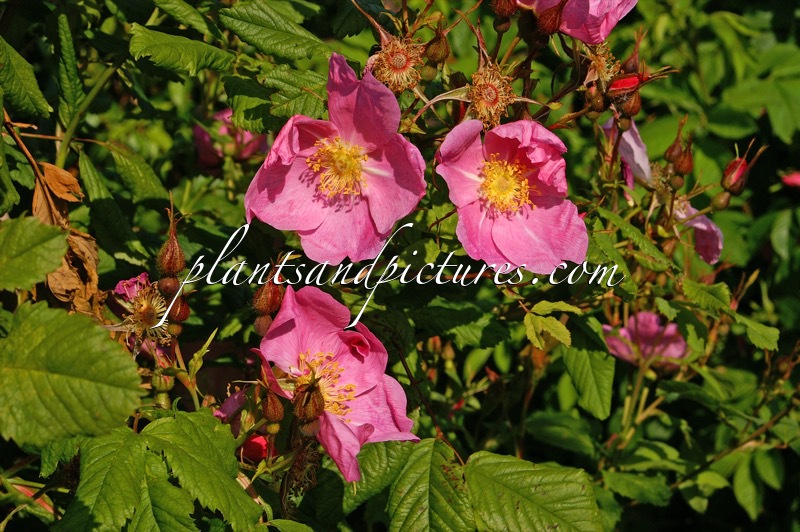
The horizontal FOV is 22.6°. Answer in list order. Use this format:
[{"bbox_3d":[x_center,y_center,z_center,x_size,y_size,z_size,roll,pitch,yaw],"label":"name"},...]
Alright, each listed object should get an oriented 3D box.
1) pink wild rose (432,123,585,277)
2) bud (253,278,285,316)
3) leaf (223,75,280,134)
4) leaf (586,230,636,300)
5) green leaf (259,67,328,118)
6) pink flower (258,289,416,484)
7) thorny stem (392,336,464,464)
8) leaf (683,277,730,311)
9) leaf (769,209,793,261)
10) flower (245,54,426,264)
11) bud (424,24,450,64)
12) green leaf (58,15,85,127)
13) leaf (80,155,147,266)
[{"bbox_3d":[0.038,-0.024,0.685,0.053,0.053,0.026,0,0,3],"label":"pink wild rose"},{"bbox_3d":[-0.045,0.011,0.680,0.011,0.014,0.010,3,12,-1],"label":"bud"},{"bbox_3d":[-0.059,-0.064,0.790,0.020,0.025,0.009,-26,-15,-8],"label":"leaf"},{"bbox_3d":[0.074,0.000,0.700,0.013,0.029,0.010,-32,6,-9],"label":"leaf"},{"bbox_3d":[-0.039,-0.063,0.730,0.025,0.021,0.008,0,30,0],"label":"green leaf"},{"bbox_3d":[-0.021,0.040,0.675,0.054,0.066,0.031,0,2,5],"label":"pink flower"},{"bbox_3d":[0.011,0.052,0.790,0.004,0.059,0.004,-29,-6,0],"label":"thorny stem"},{"bbox_3d":[0.126,0.012,0.820,0.021,0.008,0.012,21,63,12],"label":"leaf"},{"bbox_3d":[0.181,-0.015,0.950,0.013,0.025,0.007,3,-6,25],"label":"leaf"},{"bbox_3d":[-0.022,-0.036,0.680,0.062,0.071,0.029,0,0,2],"label":"flower"},{"bbox_3d":[0.013,-0.080,0.720,0.009,0.015,0.009,0,23,0],"label":"bud"},{"bbox_3d":[-0.124,-0.073,0.750,0.011,0.044,0.010,-9,13,-25],"label":"green leaf"},{"bbox_3d":[-0.118,-0.024,0.820,0.016,0.050,0.009,-27,-12,-18],"label":"leaf"}]

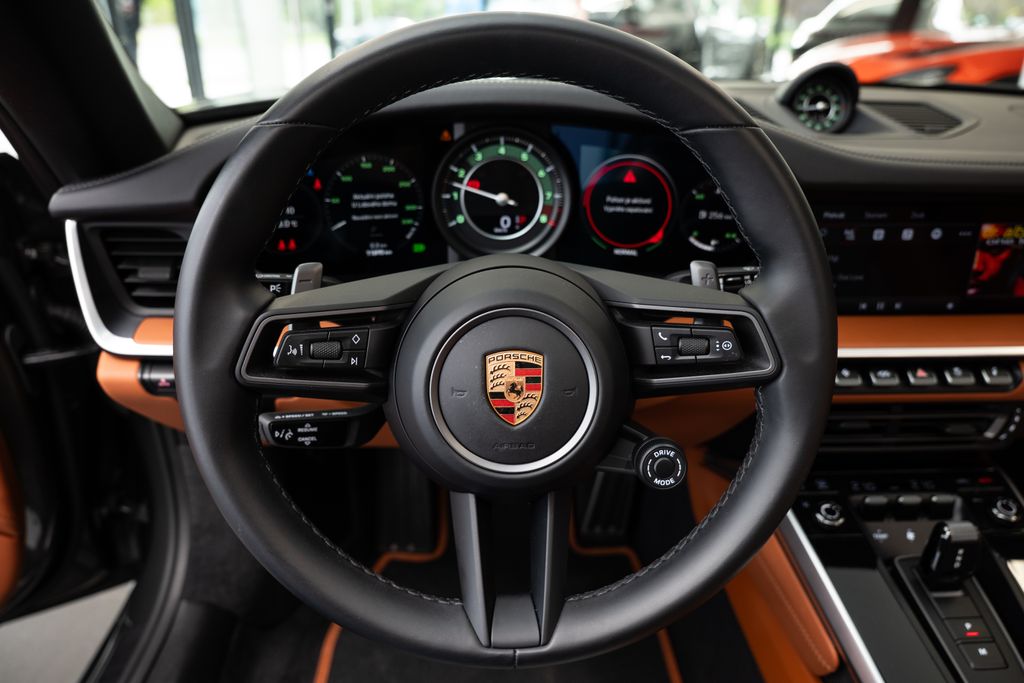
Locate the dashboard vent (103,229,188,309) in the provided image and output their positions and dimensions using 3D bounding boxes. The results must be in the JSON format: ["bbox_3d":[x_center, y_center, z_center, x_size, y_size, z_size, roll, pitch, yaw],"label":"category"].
[{"bbox_3d":[-0.302,-0.064,0.587,0.088,0.068,0.032,-1,22,-2],"label":"dashboard vent"}]

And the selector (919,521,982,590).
[{"bbox_3d":[0.356,0.173,0.555,0.031,0.050,0.025,-1,22,-2],"label":"selector"}]

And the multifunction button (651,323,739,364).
[{"bbox_3d":[0.109,0.002,0.402,0.051,0.024,0.015,0,0,-3],"label":"multifunction button"}]

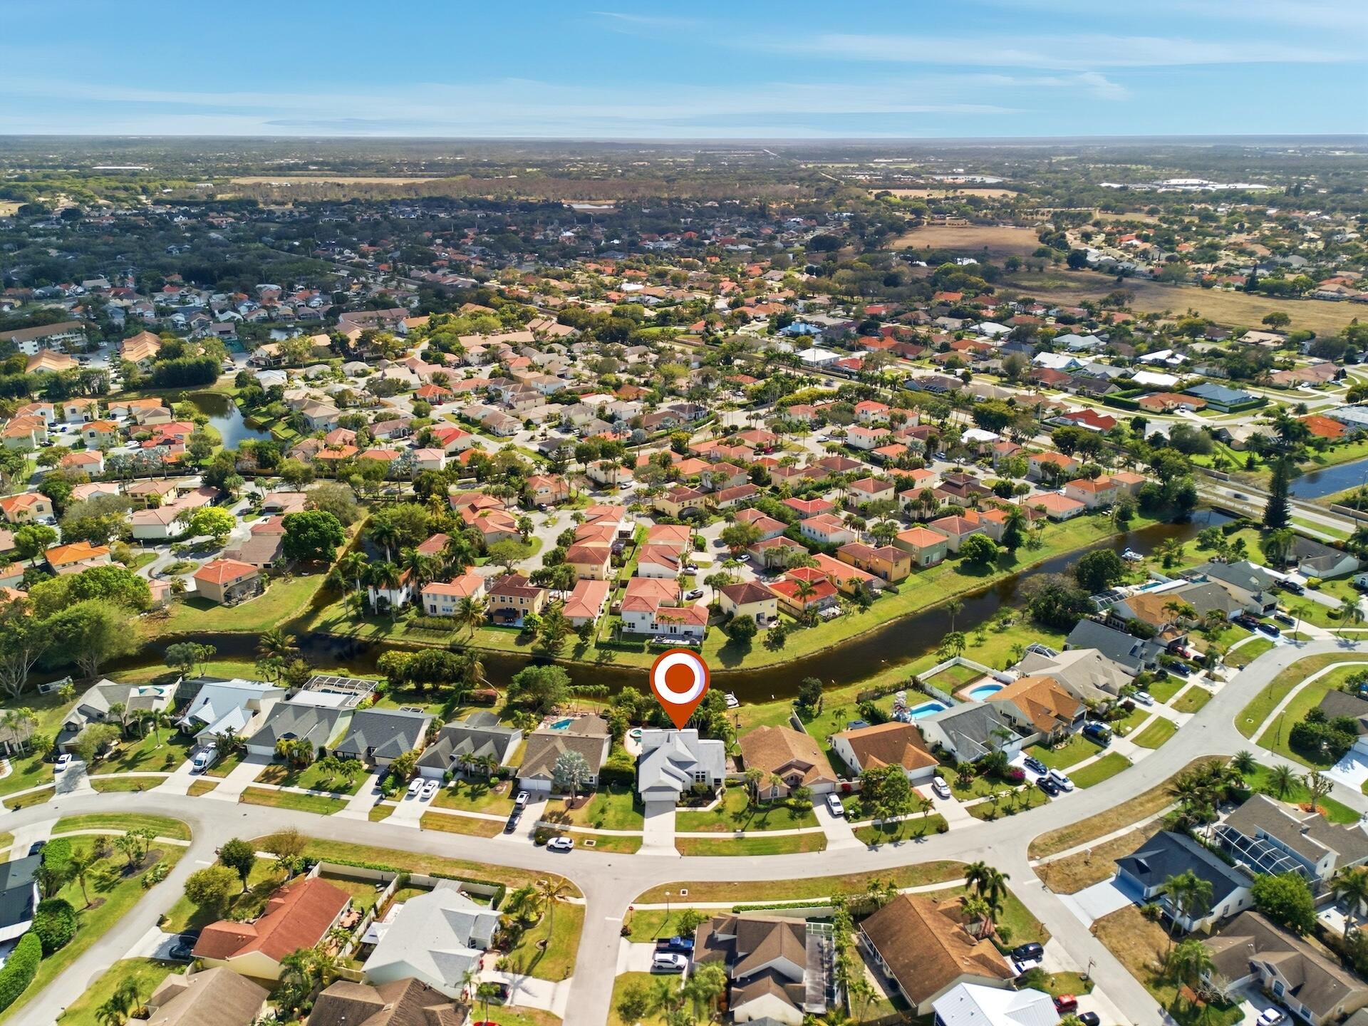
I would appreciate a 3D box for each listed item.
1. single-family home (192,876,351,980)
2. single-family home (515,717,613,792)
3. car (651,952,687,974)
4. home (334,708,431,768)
[{"bbox_3d":[-62.440,62.820,145.050,17.340,5.500,15.600,4,22,11],"label":"single-family home"},{"bbox_3d":[-22.680,46.050,186.370,15.700,5.900,20.100,2,22,5],"label":"single-family home"},{"bbox_3d":[-1.882,64.836,137.083,4.650,1.680,1.870,1,22,2],"label":"car"},{"bbox_3d":[-58.135,42.990,185.946,14.800,5.900,14.740,3,22,8],"label":"home"}]

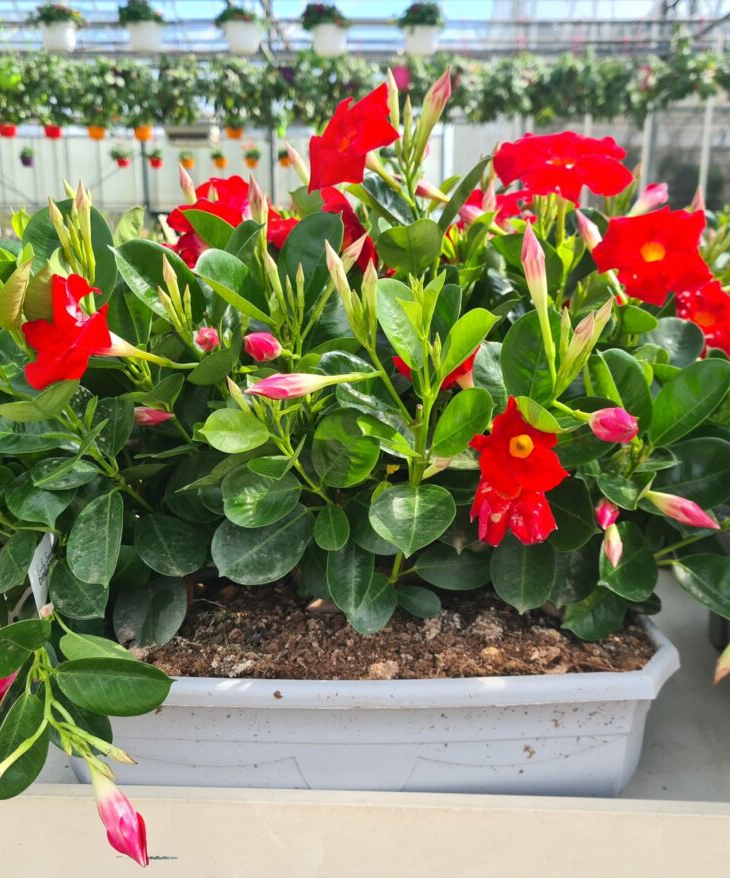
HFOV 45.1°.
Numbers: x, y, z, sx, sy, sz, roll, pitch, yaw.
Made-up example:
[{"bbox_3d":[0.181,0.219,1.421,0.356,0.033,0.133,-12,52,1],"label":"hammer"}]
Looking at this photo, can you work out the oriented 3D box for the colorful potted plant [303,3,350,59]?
[{"bbox_3d":[-0.276,-2.928,6.300,0.340,0.390,0.340,0,13,0],"label":"colorful potted plant"}]

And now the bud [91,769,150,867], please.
[{"bbox_3d":[-0.148,0.228,0.530,0.023,0.067,0.023,-27,-4,0],"label":"bud"}]

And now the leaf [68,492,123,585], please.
[{"bbox_3d":[-0.185,0.069,0.600,0.038,0.065,0.013,5,-22,8],"label":"leaf"}]

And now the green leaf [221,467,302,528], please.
[{"bbox_3d":[-0.074,0.041,0.625,0.058,0.012,0.046,-8,59,-15],"label":"green leaf"}]

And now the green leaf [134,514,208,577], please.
[{"bbox_3d":[-0.165,0.091,0.750,0.062,0.066,0.018,-25,-24,-12],"label":"green leaf"}]

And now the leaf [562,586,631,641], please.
[{"bbox_3d":[0.172,0.129,0.655,0.055,0.014,0.040,-32,56,-16],"label":"leaf"}]

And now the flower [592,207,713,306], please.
[{"bbox_3d":[0.224,-0.142,0.685,0.090,0.080,0.034,-2,-13,11],"label":"flower"}]

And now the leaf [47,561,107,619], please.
[{"bbox_3d":[-0.198,0.103,0.612,0.039,0.056,0.013,-26,-23,-8],"label":"leaf"}]

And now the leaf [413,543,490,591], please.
[{"bbox_3d":[0.075,0.110,0.755,0.072,0.016,0.052,-1,53,-1],"label":"leaf"}]

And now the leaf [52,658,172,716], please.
[{"bbox_3d":[-0.161,0.158,0.560,0.077,0.040,0.016,5,-30,3],"label":"leaf"}]

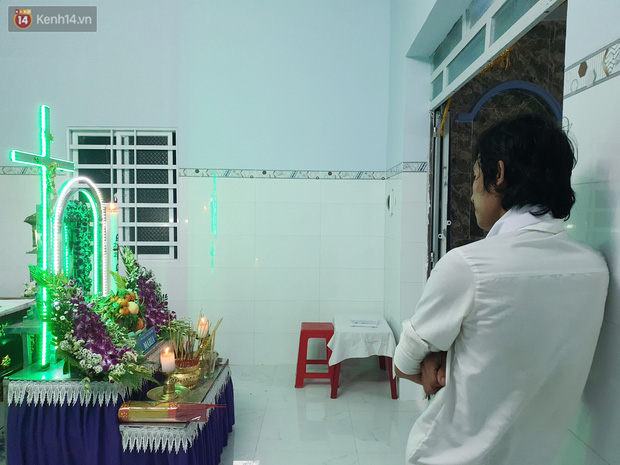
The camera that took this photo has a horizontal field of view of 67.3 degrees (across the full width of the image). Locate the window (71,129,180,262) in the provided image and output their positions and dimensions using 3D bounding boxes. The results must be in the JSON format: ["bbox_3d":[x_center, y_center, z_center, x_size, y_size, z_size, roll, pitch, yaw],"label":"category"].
[{"bbox_3d":[-1.706,-0.356,4.278,1.000,1.200,0.110,0,2,0],"label":"window"}]

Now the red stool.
[{"bbox_3d":[0.059,1.016,3.926,0.355,0.458,0.355,0,2,-2],"label":"red stool"}]

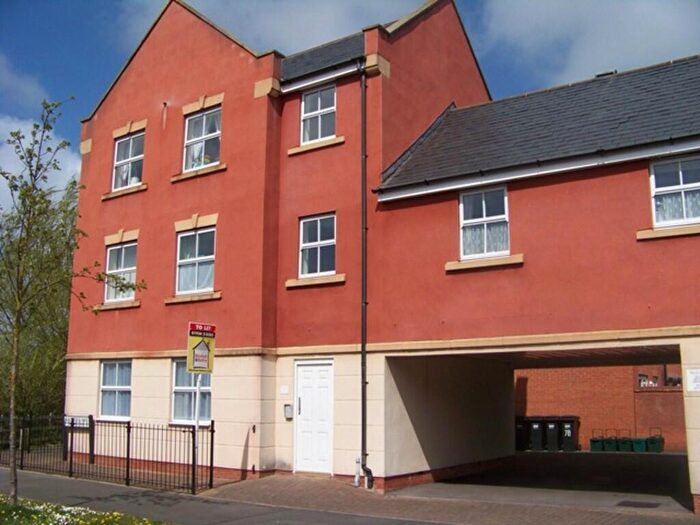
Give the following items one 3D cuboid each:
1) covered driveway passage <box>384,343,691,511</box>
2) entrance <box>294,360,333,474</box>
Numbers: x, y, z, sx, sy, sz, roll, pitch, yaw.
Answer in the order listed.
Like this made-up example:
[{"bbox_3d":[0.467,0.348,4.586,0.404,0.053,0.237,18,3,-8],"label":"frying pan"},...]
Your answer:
[{"bbox_3d":[4.445,3.126,14.270,5.005,2.363,6.210,-7,-13,33],"label":"covered driveway passage"},{"bbox_3d":[-0.673,2.910,13.836,0.900,2.110,0.120,-7,-13,31],"label":"entrance"}]

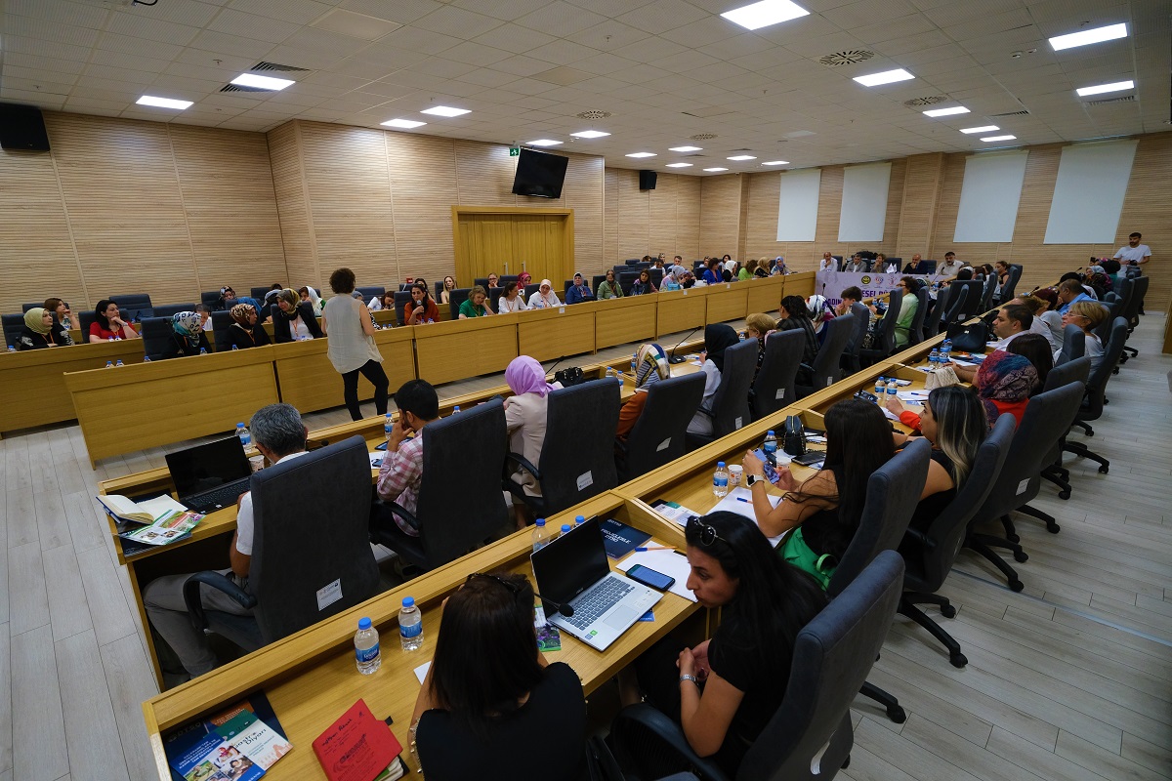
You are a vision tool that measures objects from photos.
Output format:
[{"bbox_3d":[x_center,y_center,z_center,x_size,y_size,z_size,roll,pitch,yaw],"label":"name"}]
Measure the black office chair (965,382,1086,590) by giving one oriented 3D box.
[{"bbox_3d":[2.280,0.486,3.179,0.640,1.120,0.670,-8,17,-25],"label":"black office chair"}]

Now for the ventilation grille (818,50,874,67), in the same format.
[{"bbox_3d":[2.810,-3.580,5.938,0.550,0.040,0.550,-1,16,0],"label":"ventilation grille"}]

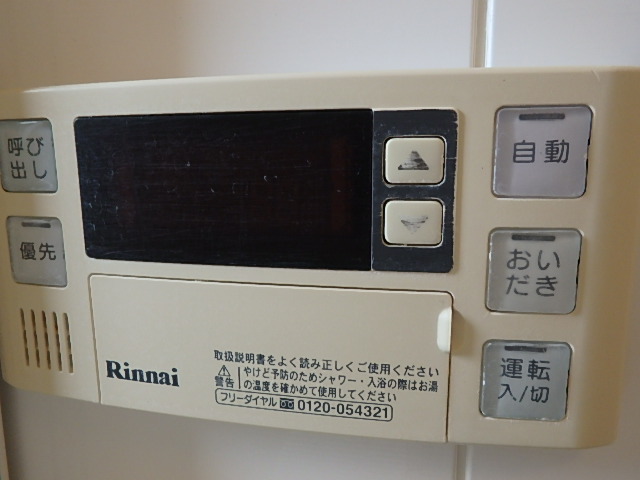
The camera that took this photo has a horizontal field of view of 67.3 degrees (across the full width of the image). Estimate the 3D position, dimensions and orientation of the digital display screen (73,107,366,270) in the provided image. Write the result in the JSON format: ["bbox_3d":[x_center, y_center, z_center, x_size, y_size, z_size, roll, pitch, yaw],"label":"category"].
[{"bbox_3d":[-0.029,-0.014,0.133,0.087,0.042,0.003,2,10,13],"label":"digital display screen"}]

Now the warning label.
[{"bbox_3d":[0.001,0.042,0.136,0.064,0.017,0.002,1,10,10],"label":"warning label"}]

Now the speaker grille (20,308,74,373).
[{"bbox_3d":[-0.088,0.033,0.158,0.020,0.021,0.003,3,10,18],"label":"speaker grille"}]

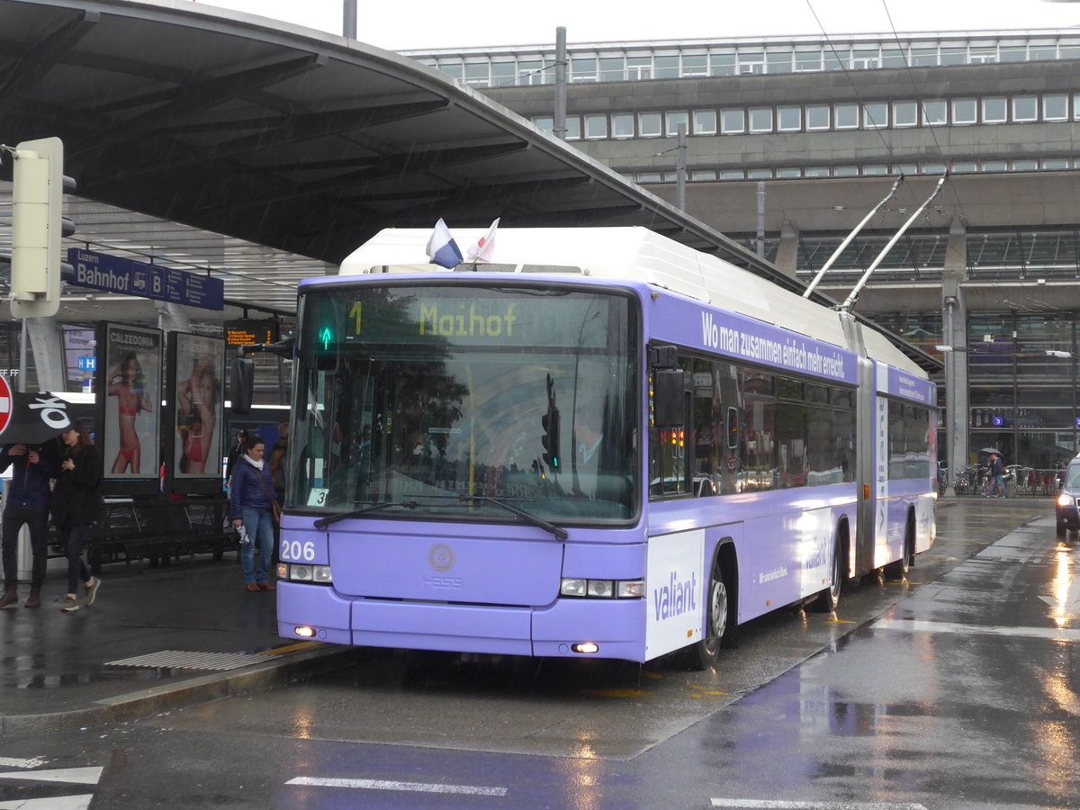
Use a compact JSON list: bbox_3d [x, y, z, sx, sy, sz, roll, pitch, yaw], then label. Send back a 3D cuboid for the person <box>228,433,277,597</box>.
[{"bbox_3d":[-2.999,1.148,20.300,0.480,1.630,0.350,2,-1,-34],"label":"person"}]

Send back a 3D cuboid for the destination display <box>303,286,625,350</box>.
[{"bbox_3d":[-0.517,-0.584,13.004,2.320,0.400,0.200,1,-1,18],"label":"destination display"}]

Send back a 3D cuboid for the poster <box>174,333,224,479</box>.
[{"bbox_3d":[-4.225,0.023,23.966,0.100,1.740,1.200,1,-1,20],"label":"poster"}]

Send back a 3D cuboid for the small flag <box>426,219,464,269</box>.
[{"bbox_3d":[-0.656,-1.106,13.245,0.260,0.340,0.170,1,-1,18],"label":"small flag"}]

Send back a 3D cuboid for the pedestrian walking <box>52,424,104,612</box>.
[{"bbox_3d":[-4.205,1.019,17.600,0.460,1.690,0.460,2,-1,-41],"label":"pedestrian walking"}]

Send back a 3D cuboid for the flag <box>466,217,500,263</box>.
[{"bbox_3d":[-0.391,-1.125,13.245,0.230,0.310,0.160,1,-1,18],"label":"flag"}]

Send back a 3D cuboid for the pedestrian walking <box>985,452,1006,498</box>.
[{"bbox_3d":[17.169,2.598,73.000,0.850,1.800,0.650,1,-1,12],"label":"pedestrian walking"}]

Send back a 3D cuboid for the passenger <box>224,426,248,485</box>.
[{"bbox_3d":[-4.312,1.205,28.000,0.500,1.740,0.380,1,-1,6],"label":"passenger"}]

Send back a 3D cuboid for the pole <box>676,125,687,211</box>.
[{"bbox_3d":[3.256,-1.866,45.000,0.240,9.300,0.240,1,-1,18],"label":"pole"}]

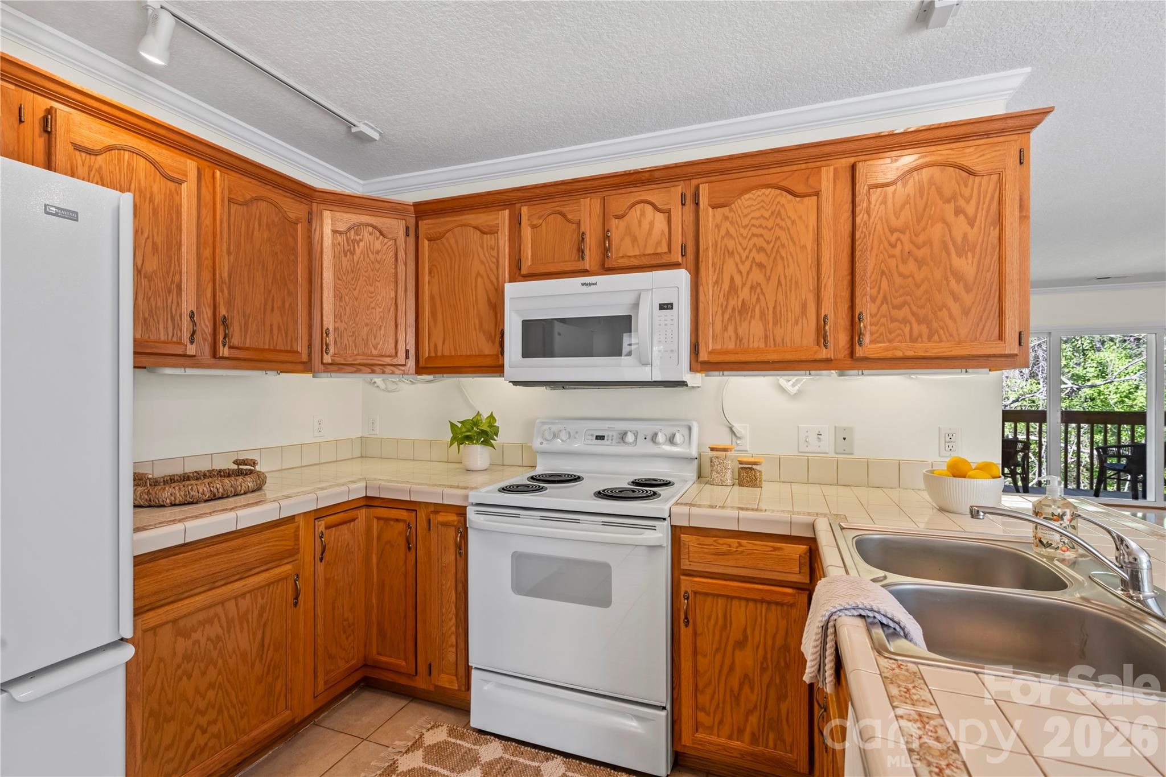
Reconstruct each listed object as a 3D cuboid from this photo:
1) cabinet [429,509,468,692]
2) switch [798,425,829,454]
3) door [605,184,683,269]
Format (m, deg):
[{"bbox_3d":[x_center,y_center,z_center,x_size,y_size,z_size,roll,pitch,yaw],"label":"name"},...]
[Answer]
[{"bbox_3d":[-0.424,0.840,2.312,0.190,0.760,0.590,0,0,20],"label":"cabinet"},{"bbox_3d":[0.951,0.210,2.138,0.116,0.114,0.013,0,0,20],"label":"switch"},{"bbox_3d":[0.240,-0.637,2.077,0.310,0.299,0.021,0,0,20],"label":"door"}]

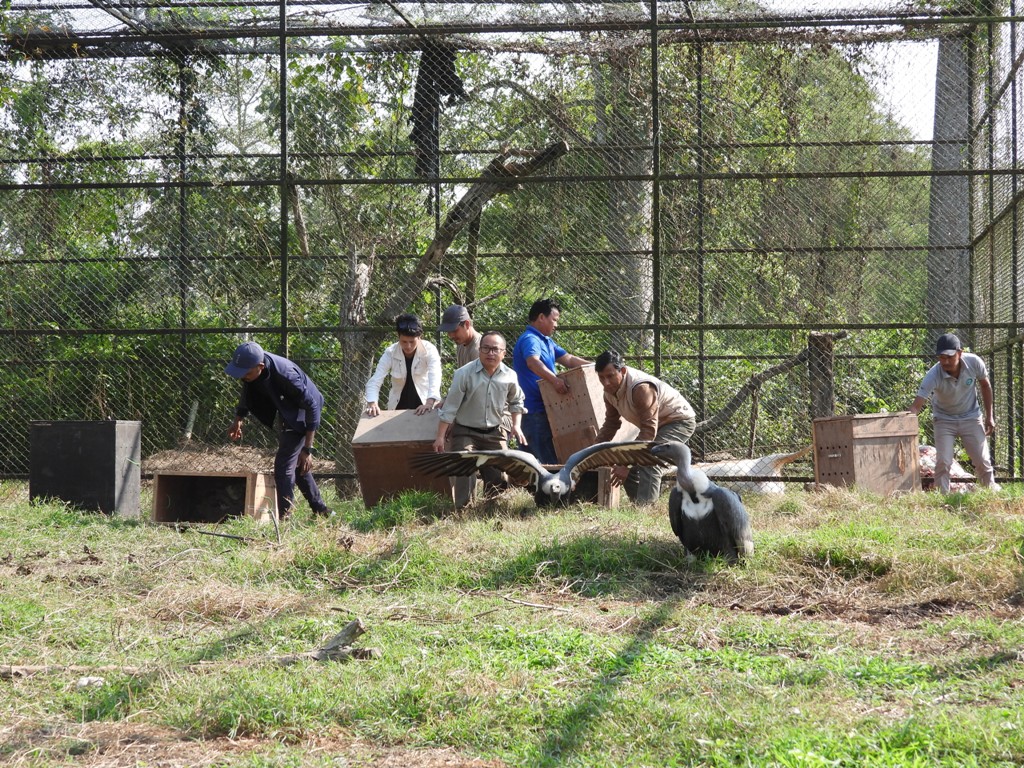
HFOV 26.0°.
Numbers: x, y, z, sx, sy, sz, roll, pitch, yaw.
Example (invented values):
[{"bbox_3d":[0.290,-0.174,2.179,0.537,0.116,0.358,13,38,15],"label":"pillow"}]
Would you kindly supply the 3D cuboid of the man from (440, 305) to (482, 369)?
[{"bbox_3d":[-0.318,0.157,17.000,0.550,1.550,0.520,0,-1,-30],"label":"man"}]

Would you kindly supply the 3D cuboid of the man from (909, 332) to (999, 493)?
[{"bbox_3d":[3.383,0.261,17.000,0.680,1.290,0.580,0,-1,13],"label":"man"}]

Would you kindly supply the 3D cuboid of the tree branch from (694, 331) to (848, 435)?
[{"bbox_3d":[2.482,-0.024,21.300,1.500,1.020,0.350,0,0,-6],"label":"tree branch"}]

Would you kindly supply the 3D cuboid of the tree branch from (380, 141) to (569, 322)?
[{"bbox_3d":[-0.335,-1.370,19.800,1.680,1.620,0.450,0,-1,0],"label":"tree branch"}]

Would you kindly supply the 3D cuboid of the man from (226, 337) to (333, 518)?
[{"bbox_3d":[-1.659,0.326,15.900,0.750,1.280,0.550,0,-1,-30],"label":"man"}]

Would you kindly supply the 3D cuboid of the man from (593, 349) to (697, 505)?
[{"bbox_3d":[0.951,0.313,15.800,0.550,1.120,0.750,-1,-1,43],"label":"man"}]

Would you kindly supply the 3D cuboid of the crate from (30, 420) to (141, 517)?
[{"bbox_3d":[-3.030,0.592,15.803,0.594,0.664,0.610,0,-1,7],"label":"crate"}]

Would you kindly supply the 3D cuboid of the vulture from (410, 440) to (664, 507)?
[{"bbox_3d":[0.180,0.640,15.700,1.790,0.490,0.650,0,-1,-2],"label":"vulture"}]

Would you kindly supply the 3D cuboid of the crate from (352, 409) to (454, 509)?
[{"bbox_3d":[-0.723,0.535,16.201,0.680,0.600,0.440,-2,35,15],"label":"crate"}]

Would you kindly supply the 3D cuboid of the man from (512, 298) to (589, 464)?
[{"bbox_3d":[0.287,0.134,17.000,0.620,1.580,0.500,0,0,18],"label":"man"}]

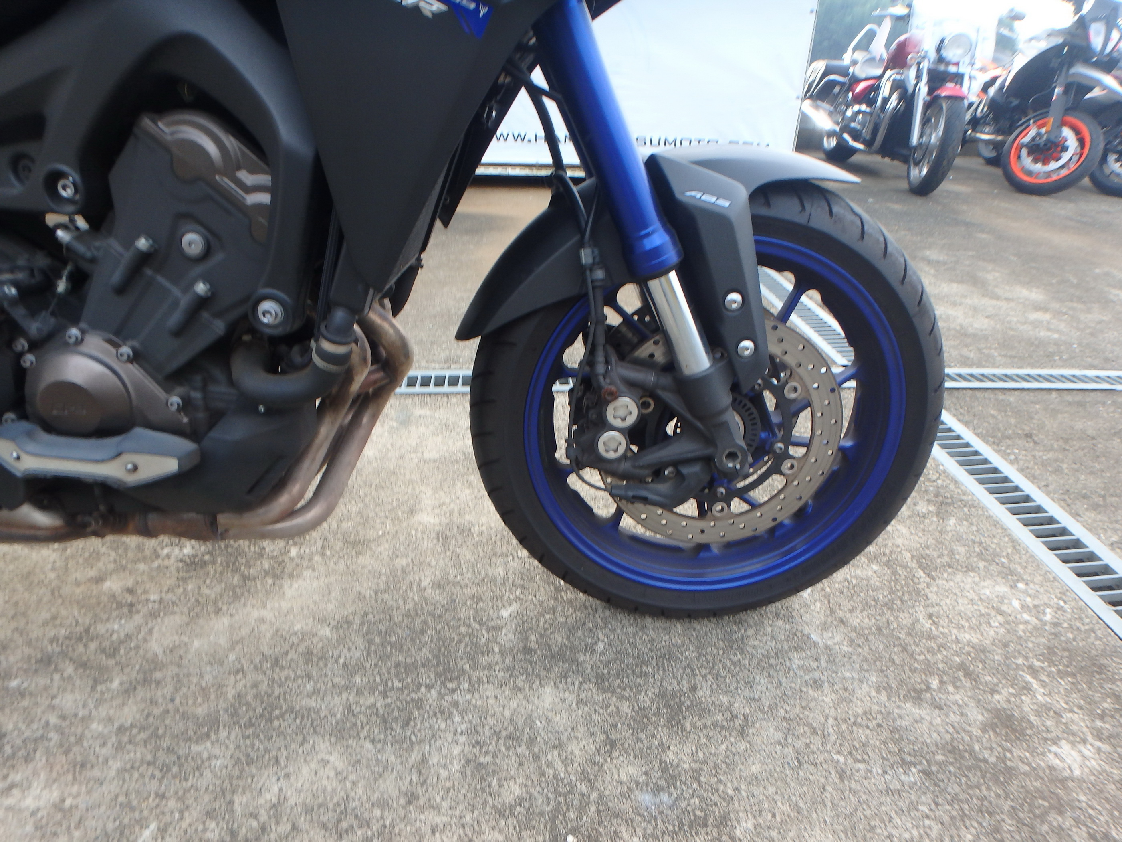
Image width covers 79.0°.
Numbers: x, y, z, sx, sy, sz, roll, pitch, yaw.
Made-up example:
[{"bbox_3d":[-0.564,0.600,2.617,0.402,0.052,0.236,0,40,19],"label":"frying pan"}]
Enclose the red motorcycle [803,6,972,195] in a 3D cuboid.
[{"bbox_3d":[2.553,-2.516,5.195,0.900,1.230,2.400,2,27,1],"label":"red motorcycle"}]

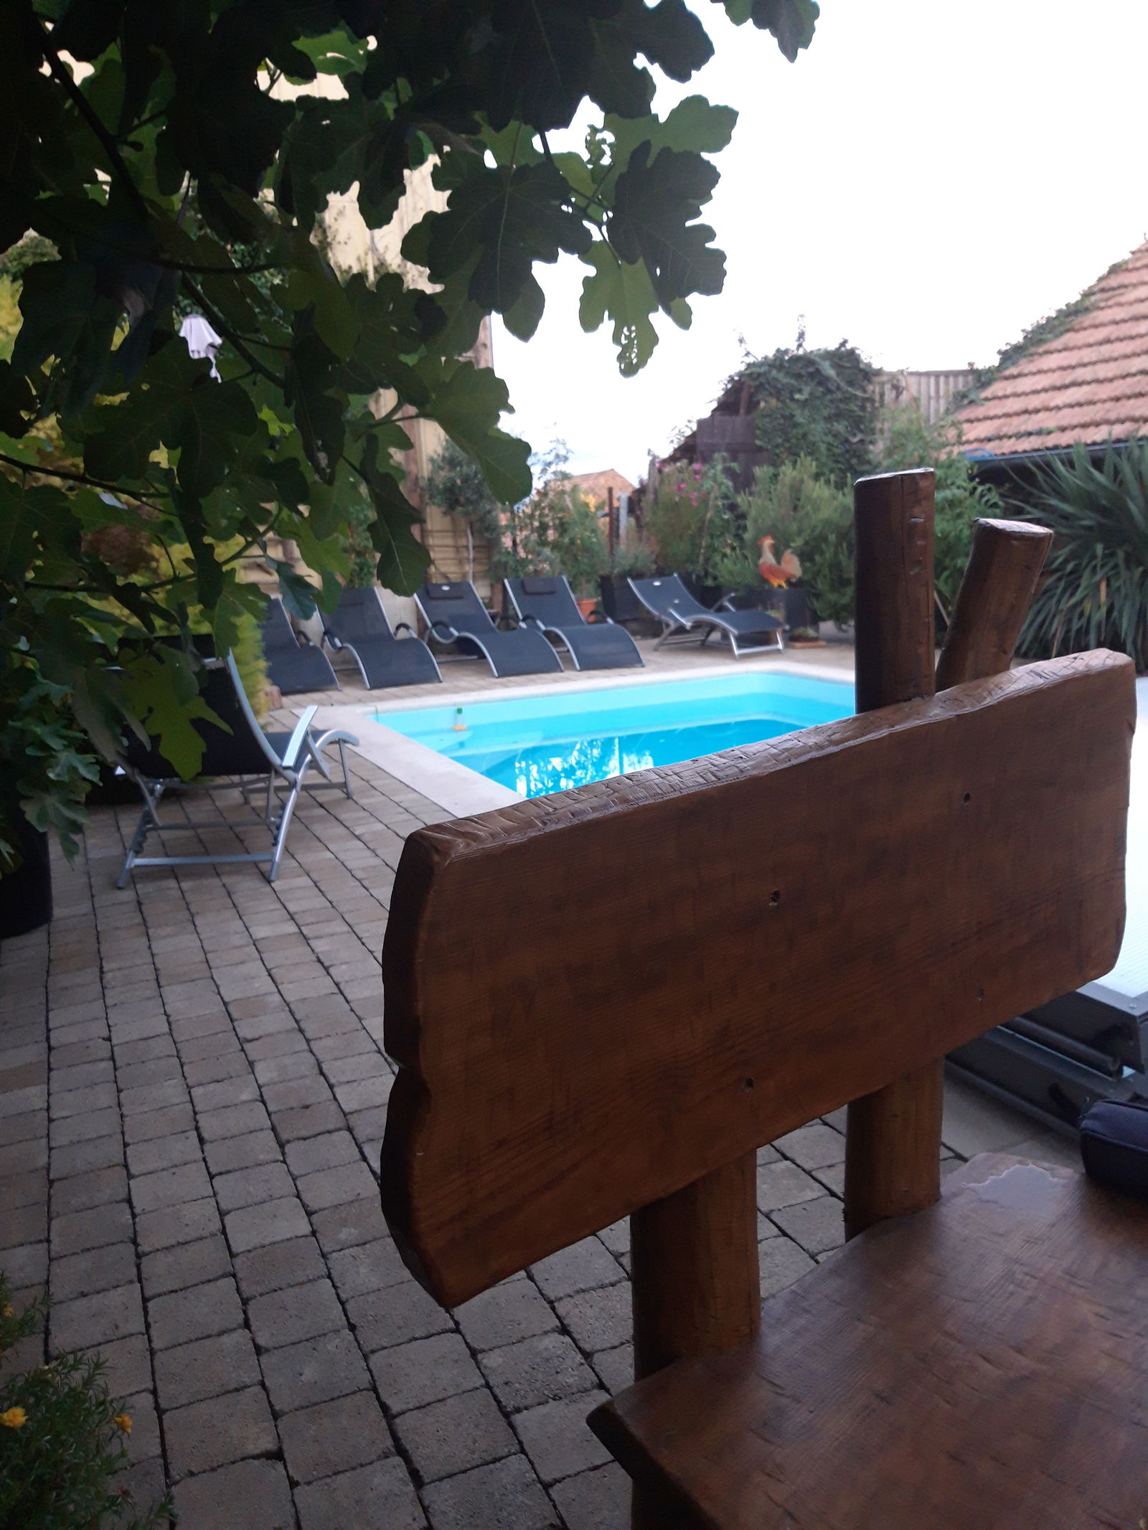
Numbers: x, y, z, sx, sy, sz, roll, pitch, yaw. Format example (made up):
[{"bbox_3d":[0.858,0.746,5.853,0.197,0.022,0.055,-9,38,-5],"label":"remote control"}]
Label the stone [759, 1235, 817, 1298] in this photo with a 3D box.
[{"bbox_3d":[0.329,0.867,1.927,0.140,0.060,0.133,-7,12,-23],"label":"stone"}]

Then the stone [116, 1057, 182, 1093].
[{"bbox_3d":[-0.953,0.722,2.593,0.135,0.050,0.120,-6,12,-23],"label":"stone"}]

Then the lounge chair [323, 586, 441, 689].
[{"bbox_3d":[-1.826,-1.193,10.401,0.650,0.820,1.600,-8,13,-28],"label":"lounge chair"}]

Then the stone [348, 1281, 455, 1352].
[{"bbox_3d":[-0.272,0.905,1.838,0.141,0.060,0.139,-7,12,-23],"label":"stone"}]

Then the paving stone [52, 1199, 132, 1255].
[{"bbox_3d":[-0.878,0.875,2.103,0.138,0.060,0.138,-7,12,-23],"label":"paving stone"}]

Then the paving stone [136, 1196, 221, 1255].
[{"bbox_3d":[-0.687,0.827,2.008,0.135,0.050,0.122,-6,12,-23],"label":"paving stone"}]

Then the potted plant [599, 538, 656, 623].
[{"bbox_3d":[0.653,-2.266,14.100,0.660,0.960,0.620,-7,12,-23],"label":"potted plant"}]

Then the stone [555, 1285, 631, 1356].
[{"bbox_3d":[0.057,0.895,1.816,0.140,0.055,0.133,-7,13,-21],"label":"stone"}]

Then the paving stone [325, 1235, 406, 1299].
[{"bbox_3d":[-0.334,0.880,1.967,0.140,0.055,0.133,-7,13,-21],"label":"paving stone"}]

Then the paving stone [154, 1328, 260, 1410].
[{"bbox_3d":[-0.552,0.937,1.740,0.135,0.055,0.132,-7,13,-21],"label":"paving stone"}]

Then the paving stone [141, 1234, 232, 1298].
[{"bbox_3d":[-0.635,0.848,1.895,0.135,0.050,0.125,-6,12,-23],"label":"paving stone"}]

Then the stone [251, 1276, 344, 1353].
[{"bbox_3d":[-0.443,0.909,1.851,0.134,0.055,0.132,-7,13,-21],"label":"stone"}]

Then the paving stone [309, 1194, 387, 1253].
[{"bbox_3d":[-0.390,0.858,2.089,0.140,0.055,0.130,-7,13,-21],"label":"paving stone"}]

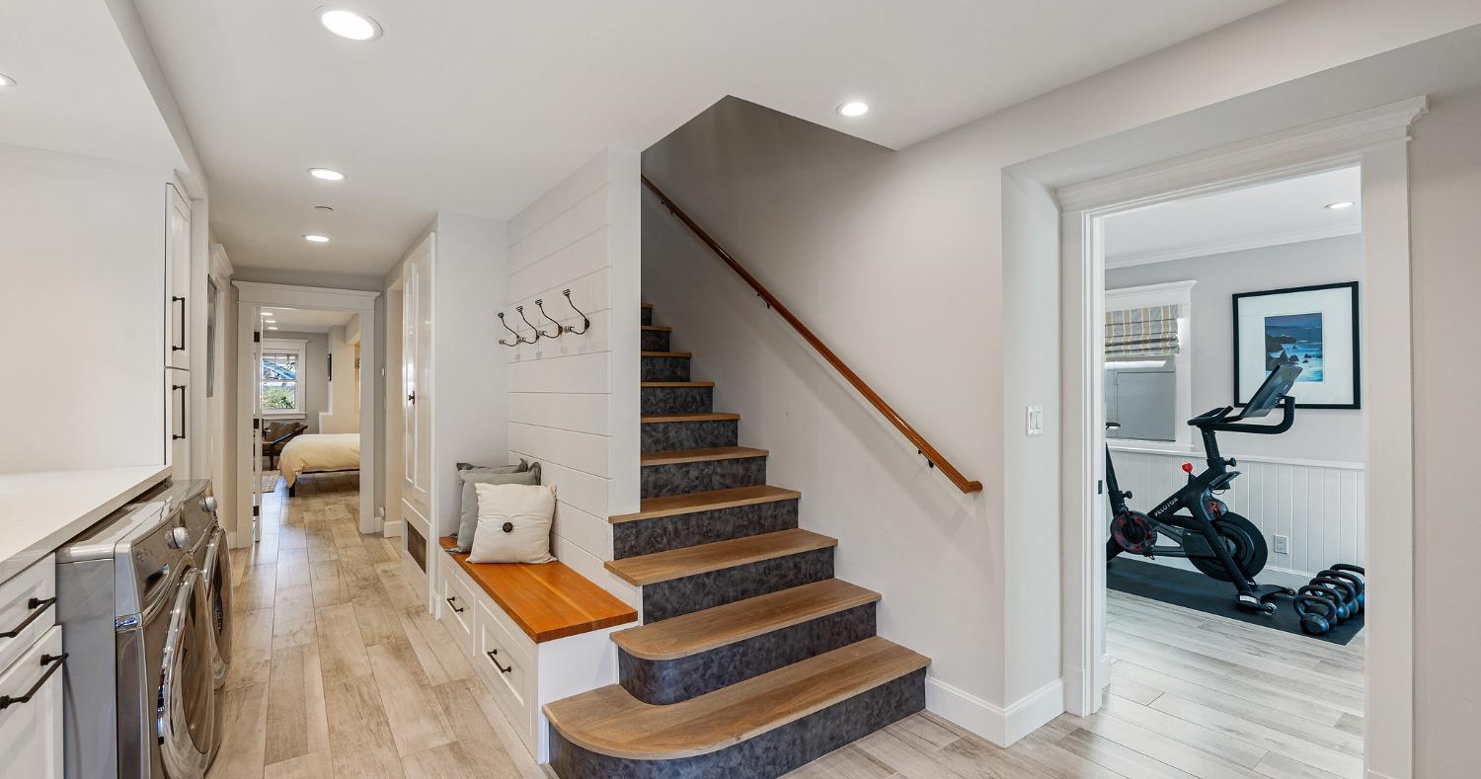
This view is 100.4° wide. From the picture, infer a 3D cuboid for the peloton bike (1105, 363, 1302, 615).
[{"bbox_3d":[2.937,0.587,4.275,0.563,1.467,1.382,0,0,-36],"label":"peloton bike"}]

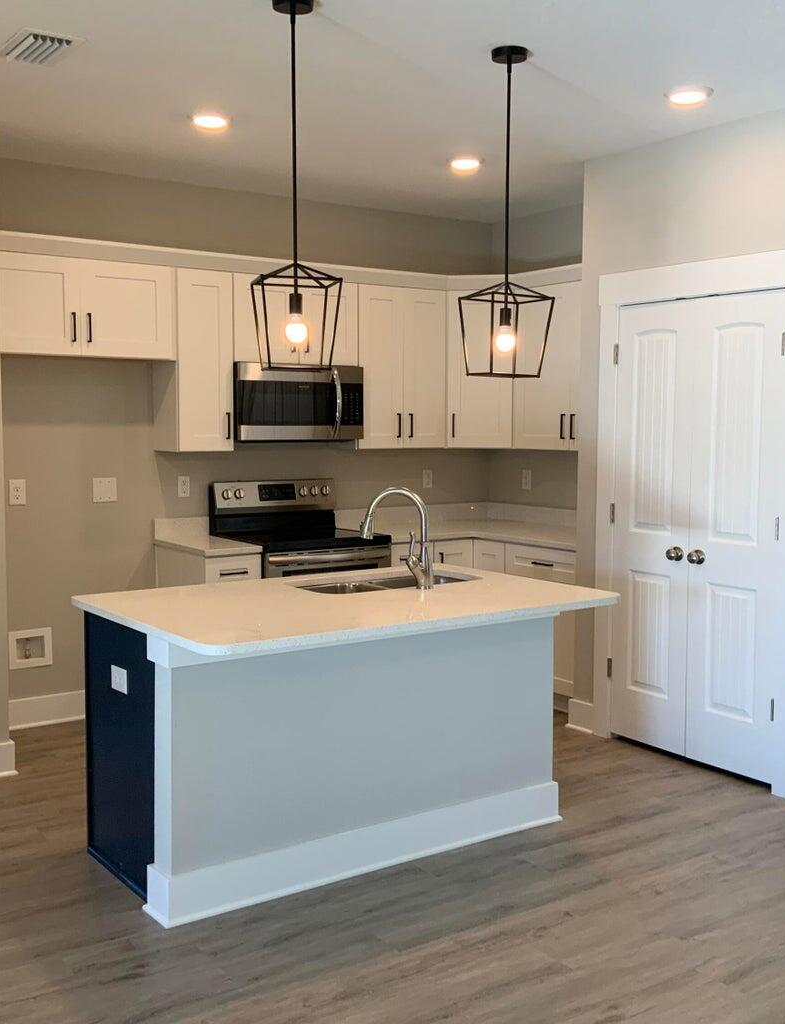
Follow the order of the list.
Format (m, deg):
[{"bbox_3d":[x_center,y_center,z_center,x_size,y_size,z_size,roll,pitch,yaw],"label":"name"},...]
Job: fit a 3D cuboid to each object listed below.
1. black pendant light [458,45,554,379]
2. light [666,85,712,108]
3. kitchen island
[{"bbox_3d":[0.386,-0.998,3.864,0.244,1.082,0.244,-2,5,-24],"label":"black pendant light"},{"bbox_3d":[1.115,-1.566,4.311,0.180,0.030,0.180,0,5,0],"label":"light"},{"bbox_3d":[-0.143,0.752,4.125,1.679,0.902,1.081,-3,6,-35],"label":"kitchen island"}]

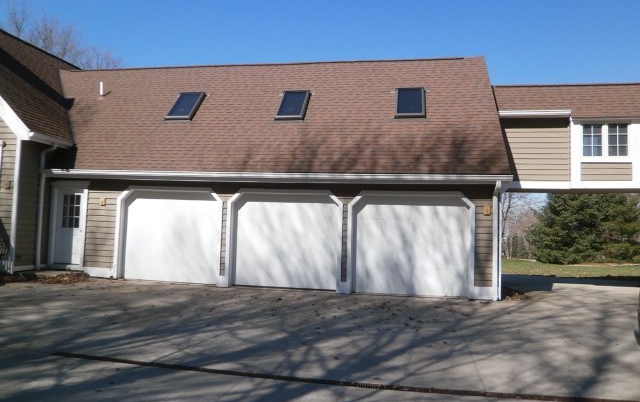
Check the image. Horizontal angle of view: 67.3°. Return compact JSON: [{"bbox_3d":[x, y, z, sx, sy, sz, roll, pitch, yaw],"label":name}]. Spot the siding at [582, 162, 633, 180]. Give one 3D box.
[{"bbox_3d":[7.783,-0.794,13.053,1.274,0.514,0.060,1,-3,11],"label":"siding"}]

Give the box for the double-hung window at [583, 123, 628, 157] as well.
[{"bbox_3d":[7.780,-1.650,13.098,1.182,0.923,0.100,1,-3,11],"label":"double-hung window"}]

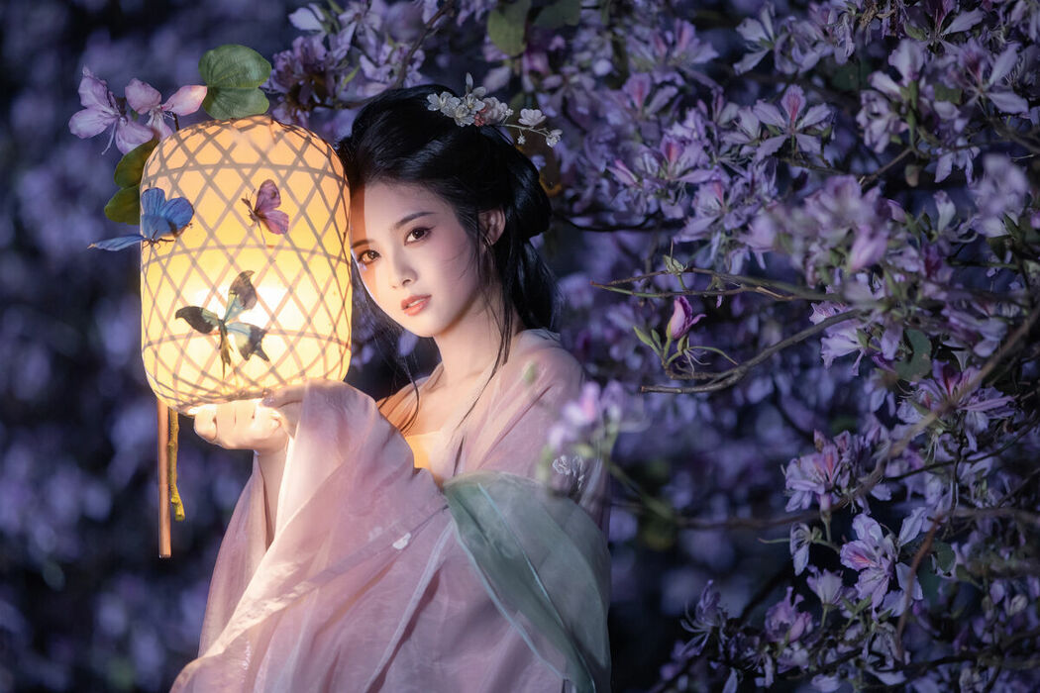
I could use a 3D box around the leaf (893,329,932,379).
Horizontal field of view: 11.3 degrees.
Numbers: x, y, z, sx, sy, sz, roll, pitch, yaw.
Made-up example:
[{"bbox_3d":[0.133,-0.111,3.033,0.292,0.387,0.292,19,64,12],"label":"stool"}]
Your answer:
[{"bbox_3d":[0.407,0.009,5.450,0.041,0.054,0.020,0,0,11],"label":"leaf"}]

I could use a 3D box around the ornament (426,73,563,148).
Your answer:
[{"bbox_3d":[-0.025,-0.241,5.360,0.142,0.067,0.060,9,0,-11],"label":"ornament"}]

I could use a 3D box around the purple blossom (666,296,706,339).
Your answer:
[{"bbox_3d":[0.169,-0.030,5.350,0.039,0.044,0.030,9,0,0],"label":"purple blossom"}]

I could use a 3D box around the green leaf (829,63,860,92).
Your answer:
[{"bbox_3d":[0.350,-0.289,5.650,0.037,0.032,0.020,0,0,0],"label":"green leaf"}]

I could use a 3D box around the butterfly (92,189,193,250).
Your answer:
[{"bbox_3d":[-0.374,-0.126,5.200,0.104,0.065,0.065,0,0,-11],"label":"butterfly"}]

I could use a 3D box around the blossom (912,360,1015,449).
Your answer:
[{"bbox_3d":[0.464,0.062,5.500,0.106,0.091,0.075,0,-2,0],"label":"blossom"}]

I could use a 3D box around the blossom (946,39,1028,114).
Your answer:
[{"bbox_3d":[0.493,-0.286,5.550,0.086,0.078,0.060,0,-2,6],"label":"blossom"}]

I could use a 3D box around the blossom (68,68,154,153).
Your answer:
[{"bbox_3d":[-0.422,-0.243,5.420,0.086,0.086,0.060,-1,-2,19],"label":"blossom"}]

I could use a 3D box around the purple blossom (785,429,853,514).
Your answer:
[{"bbox_3d":[0.315,0.130,5.550,0.065,0.088,0.065,0,0,24],"label":"purple blossom"}]

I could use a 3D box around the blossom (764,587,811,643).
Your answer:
[{"bbox_3d":[0.284,0.284,5.550,0.049,0.059,0.050,0,-2,11],"label":"blossom"}]

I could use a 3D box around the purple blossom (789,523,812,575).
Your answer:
[{"bbox_3d":[0.289,0.209,5.420,0.026,0.053,0.038,0,0,-24],"label":"purple blossom"}]

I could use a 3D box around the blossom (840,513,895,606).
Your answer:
[{"bbox_3d":[0.364,0.224,5.500,0.057,0.098,0.060,-1,-2,22],"label":"blossom"}]

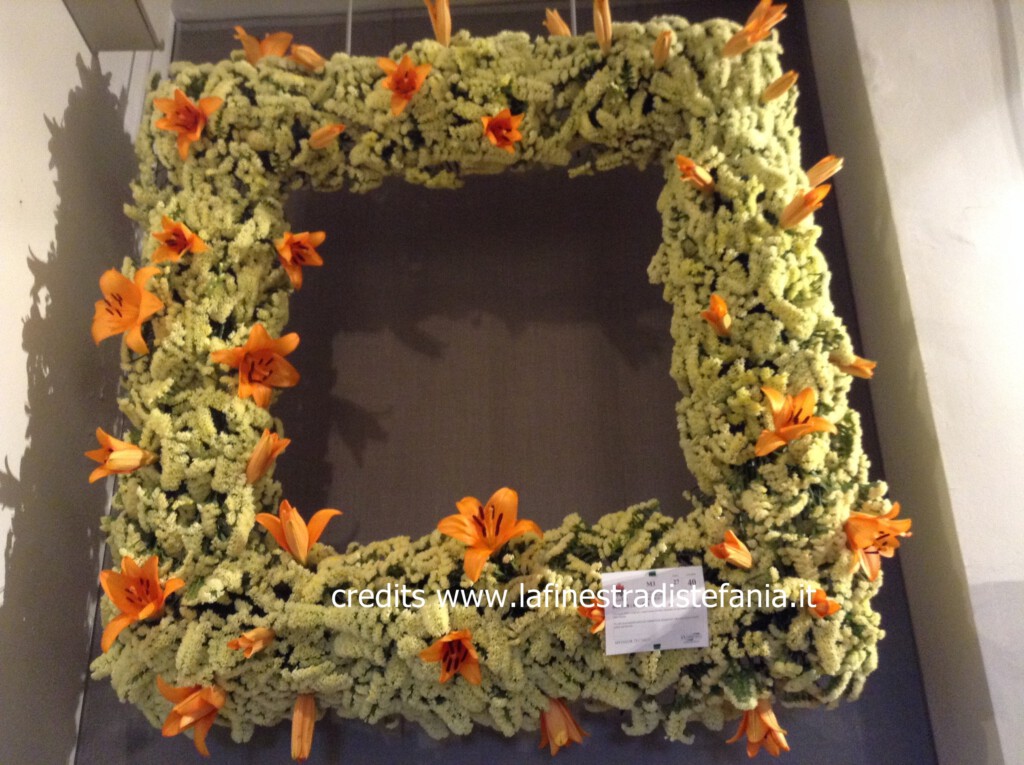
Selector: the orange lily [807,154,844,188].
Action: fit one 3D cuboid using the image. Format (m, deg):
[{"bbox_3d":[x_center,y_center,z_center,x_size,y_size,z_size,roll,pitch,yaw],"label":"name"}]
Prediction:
[{"bbox_3d":[0.551,-0.368,1.730,0.090,0.040,0.040,-37,-35,25],"label":"orange lily"}]

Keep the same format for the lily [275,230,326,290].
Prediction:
[{"bbox_3d":[-0.363,-0.210,1.680,0.090,0.100,0.080,8,0,-24],"label":"lily"}]

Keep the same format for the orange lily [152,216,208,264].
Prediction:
[{"bbox_3d":[-0.577,-0.247,1.700,0.095,0.080,0.070,-1,-9,0],"label":"orange lily"}]

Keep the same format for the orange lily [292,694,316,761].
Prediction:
[{"bbox_3d":[-0.292,0.483,1.372,0.034,0.098,0.034,-1,-21,0],"label":"orange lily"}]

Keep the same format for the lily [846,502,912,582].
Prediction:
[{"bbox_3d":[0.544,0.236,1.450,0.075,0.105,0.100,16,-5,43],"label":"lily"}]

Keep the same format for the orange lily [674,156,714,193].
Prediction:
[{"bbox_3d":[0.317,-0.357,1.680,0.045,0.045,0.095,-17,-43,37],"label":"orange lily"}]

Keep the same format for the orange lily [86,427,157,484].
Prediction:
[{"bbox_3d":[-0.674,0.127,1.688,0.108,0.090,0.090,0,-21,-15],"label":"orange lily"}]

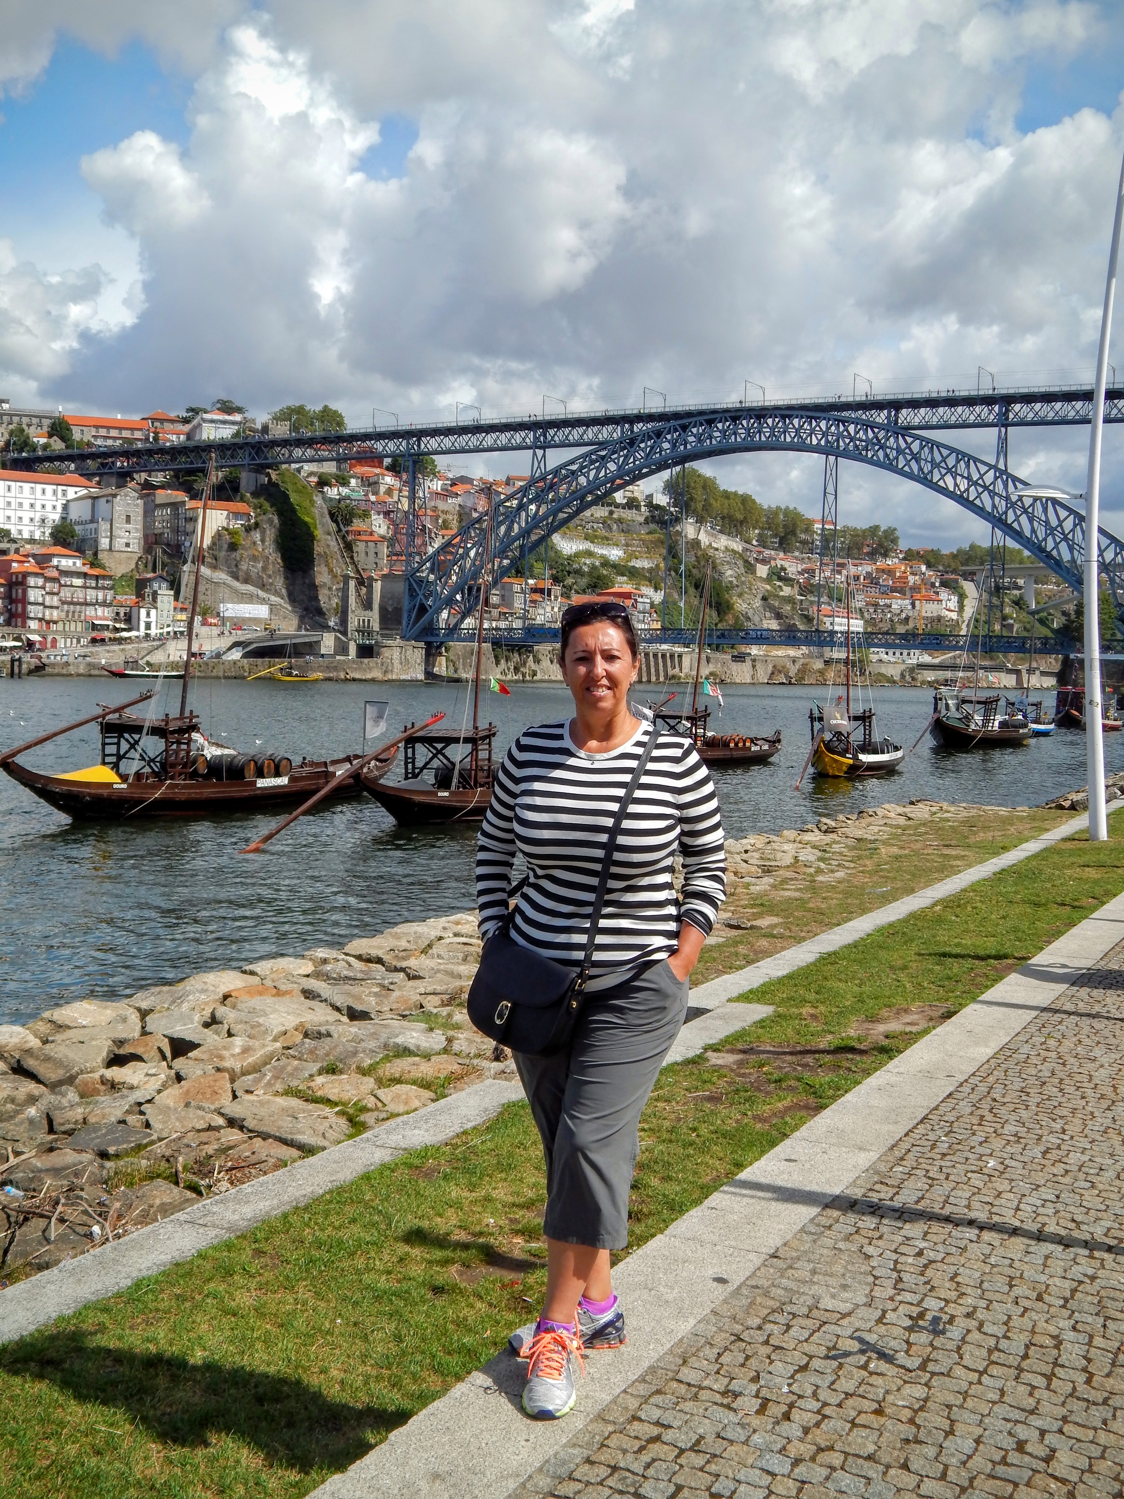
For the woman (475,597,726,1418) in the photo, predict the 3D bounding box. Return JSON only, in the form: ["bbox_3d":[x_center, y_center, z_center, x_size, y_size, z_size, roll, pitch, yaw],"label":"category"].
[{"bbox_3d":[0.081,0.502,3.458,0.530,1.640,0.430,2,4,7],"label":"woman"}]

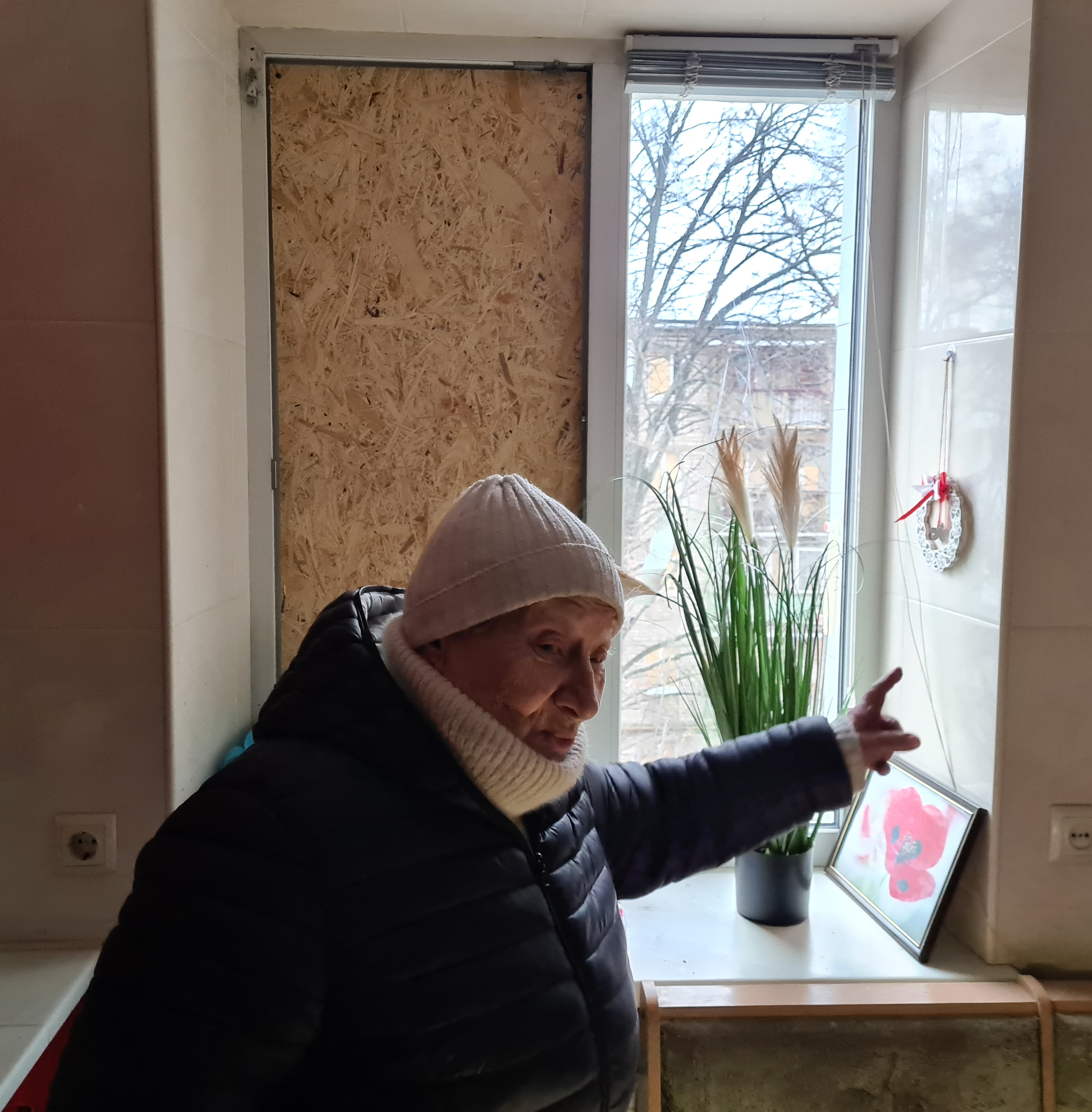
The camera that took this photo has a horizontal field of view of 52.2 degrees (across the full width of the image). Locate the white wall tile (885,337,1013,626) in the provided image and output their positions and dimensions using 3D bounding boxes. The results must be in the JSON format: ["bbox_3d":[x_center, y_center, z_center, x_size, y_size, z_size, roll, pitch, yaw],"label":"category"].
[{"bbox_3d":[0.603,-0.116,1.666,0.010,0.400,0.321,-1,6,-10],"label":"white wall tile"}]

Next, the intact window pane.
[{"bbox_3d":[0.325,-0.142,1.879,0.390,1.215,0.050,0,6,-3],"label":"intact window pane"}]

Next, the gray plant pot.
[{"bbox_3d":[0.362,0.512,1.767,0.126,0.104,0.126,0,6,0],"label":"gray plant pot"}]

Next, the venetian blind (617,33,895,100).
[{"bbox_3d":[0.342,-0.772,1.765,0.438,0.089,0.045,0,6,-3],"label":"venetian blind"}]

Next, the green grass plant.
[{"bbox_3d":[0.296,0.138,1.726,0.277,0.679,0.220,0,6,-3],"label":"green grass plant"}]

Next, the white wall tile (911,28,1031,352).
[{"bbox_3d":[0.610,-0.512,1.601,0.010,0.400,0.270,-1,6,-10],"label":"white wall tile"}]

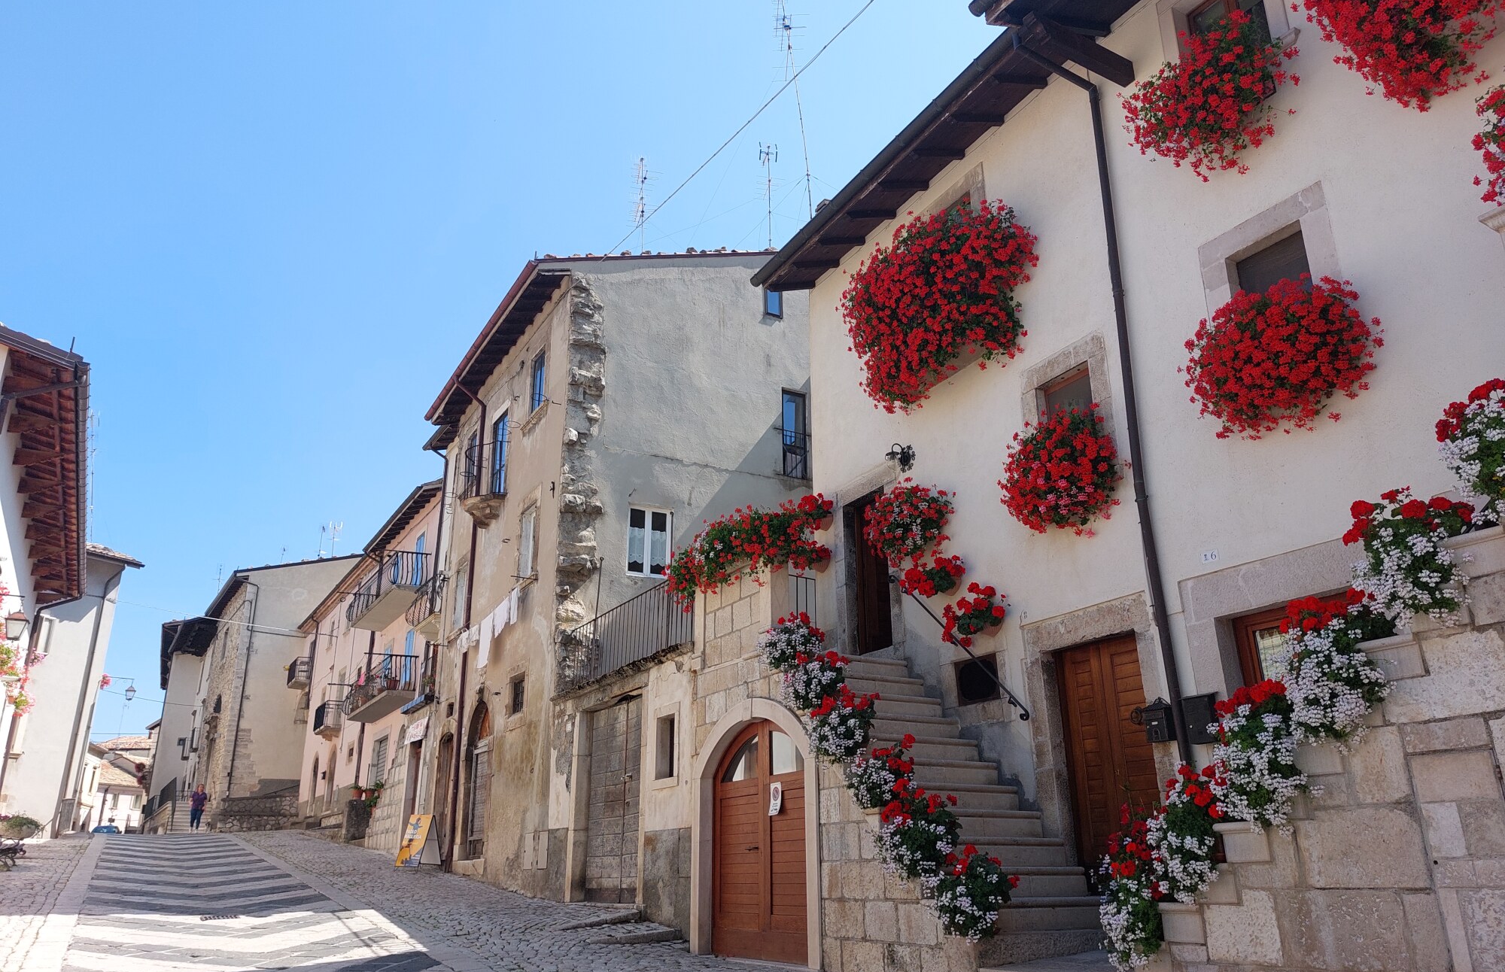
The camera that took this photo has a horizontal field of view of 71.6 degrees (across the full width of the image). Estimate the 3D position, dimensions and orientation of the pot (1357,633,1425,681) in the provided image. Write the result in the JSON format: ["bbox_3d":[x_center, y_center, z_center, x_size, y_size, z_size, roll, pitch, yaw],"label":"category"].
[{"bbox_3d":[3.150,0.853,5.062,0.240,0.200,0.305,11,-23,-27],"label":"pot"}]

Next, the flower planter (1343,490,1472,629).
[{"bbox_3d":[3.093,0.341,4.915,0.380,0.580,0.450,11,-23,-27],"label":"flower planter"}]

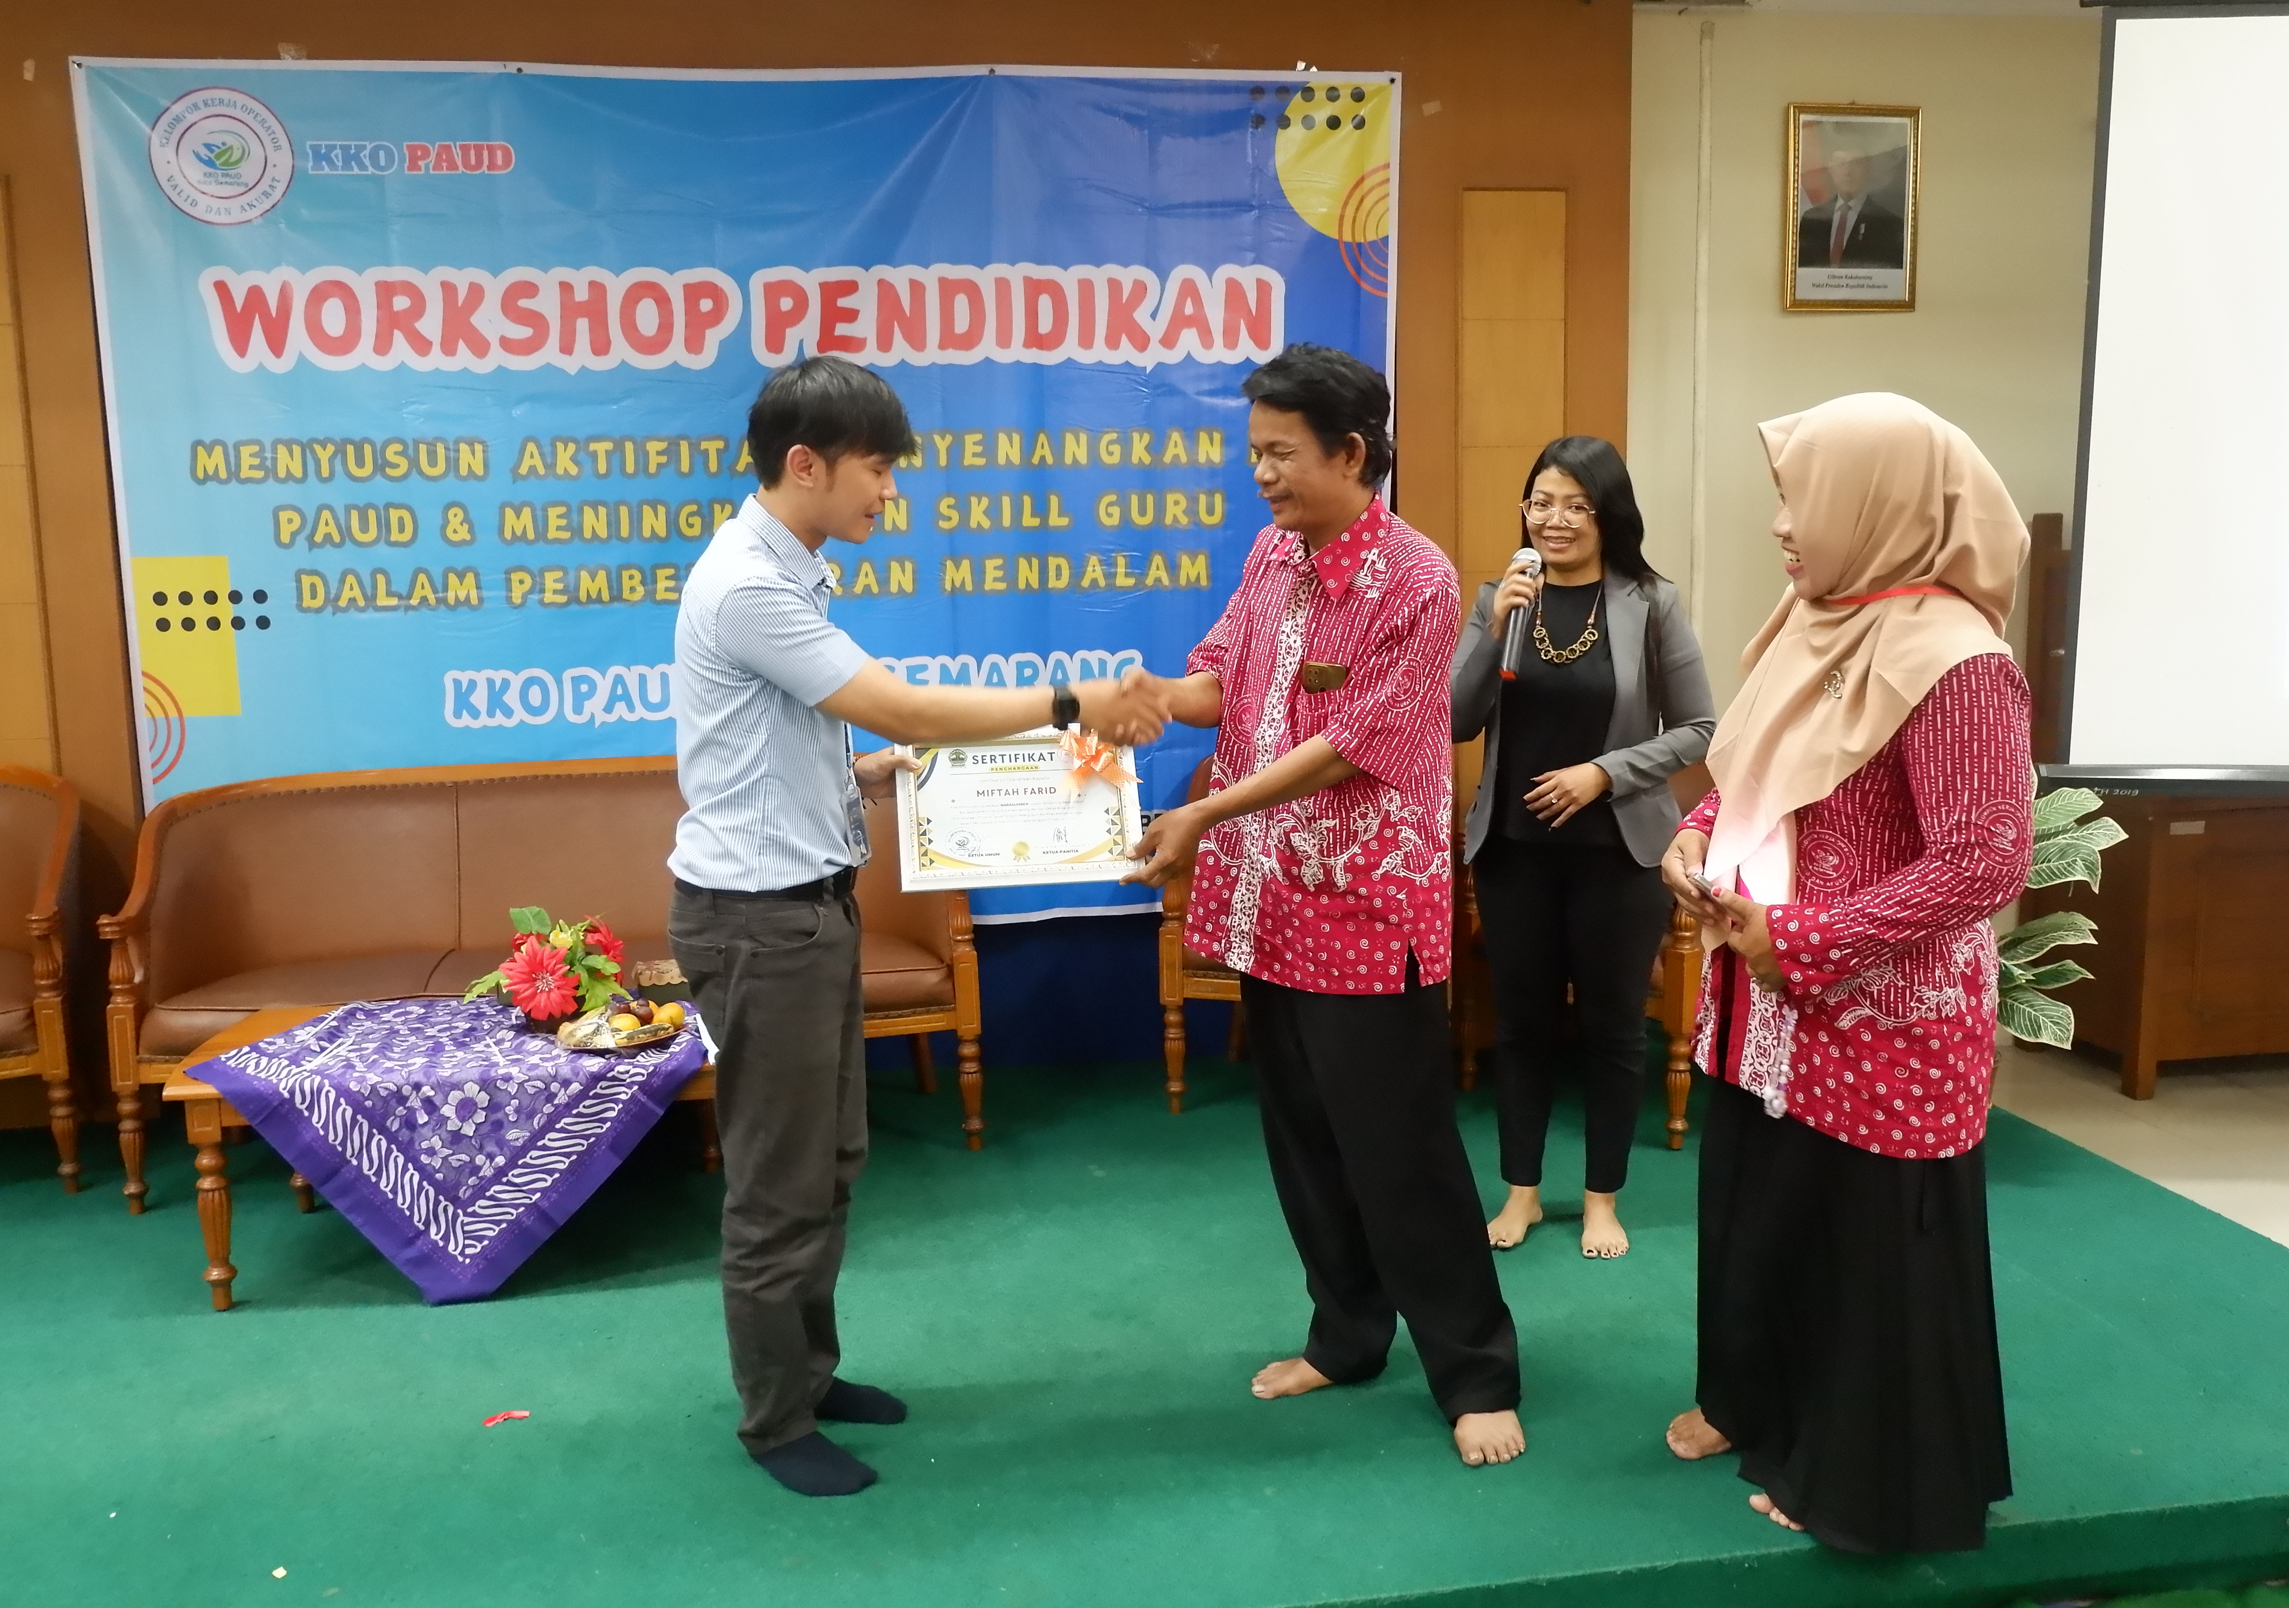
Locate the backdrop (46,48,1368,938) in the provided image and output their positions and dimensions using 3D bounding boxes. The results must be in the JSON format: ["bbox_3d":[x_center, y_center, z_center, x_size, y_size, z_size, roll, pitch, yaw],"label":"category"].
[{"bbox_3d":[-0.862,-0.694,4.598,3.000,2.019,0.050,-2,8,-7],"label":"backdrop"}]

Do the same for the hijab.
[{"bbox_3d":[0.997,-0.219,2.689,0.440,0.680,0.380,-2,8,-6],"label":"hijab"}]

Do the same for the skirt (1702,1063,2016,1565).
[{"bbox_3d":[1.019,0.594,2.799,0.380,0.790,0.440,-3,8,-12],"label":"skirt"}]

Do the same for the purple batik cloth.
[{"bbox_3d":[-1.305,0.651,3.840,0.950,0.430,0.620,-2,8,-9],"label":"purple batik cloth"}]

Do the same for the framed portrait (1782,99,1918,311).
[{"bbox_3d":[1.836,-1.542,5.036,0.366,0.525,0.035,-2,8,-9],"label":"framed portrait"}]

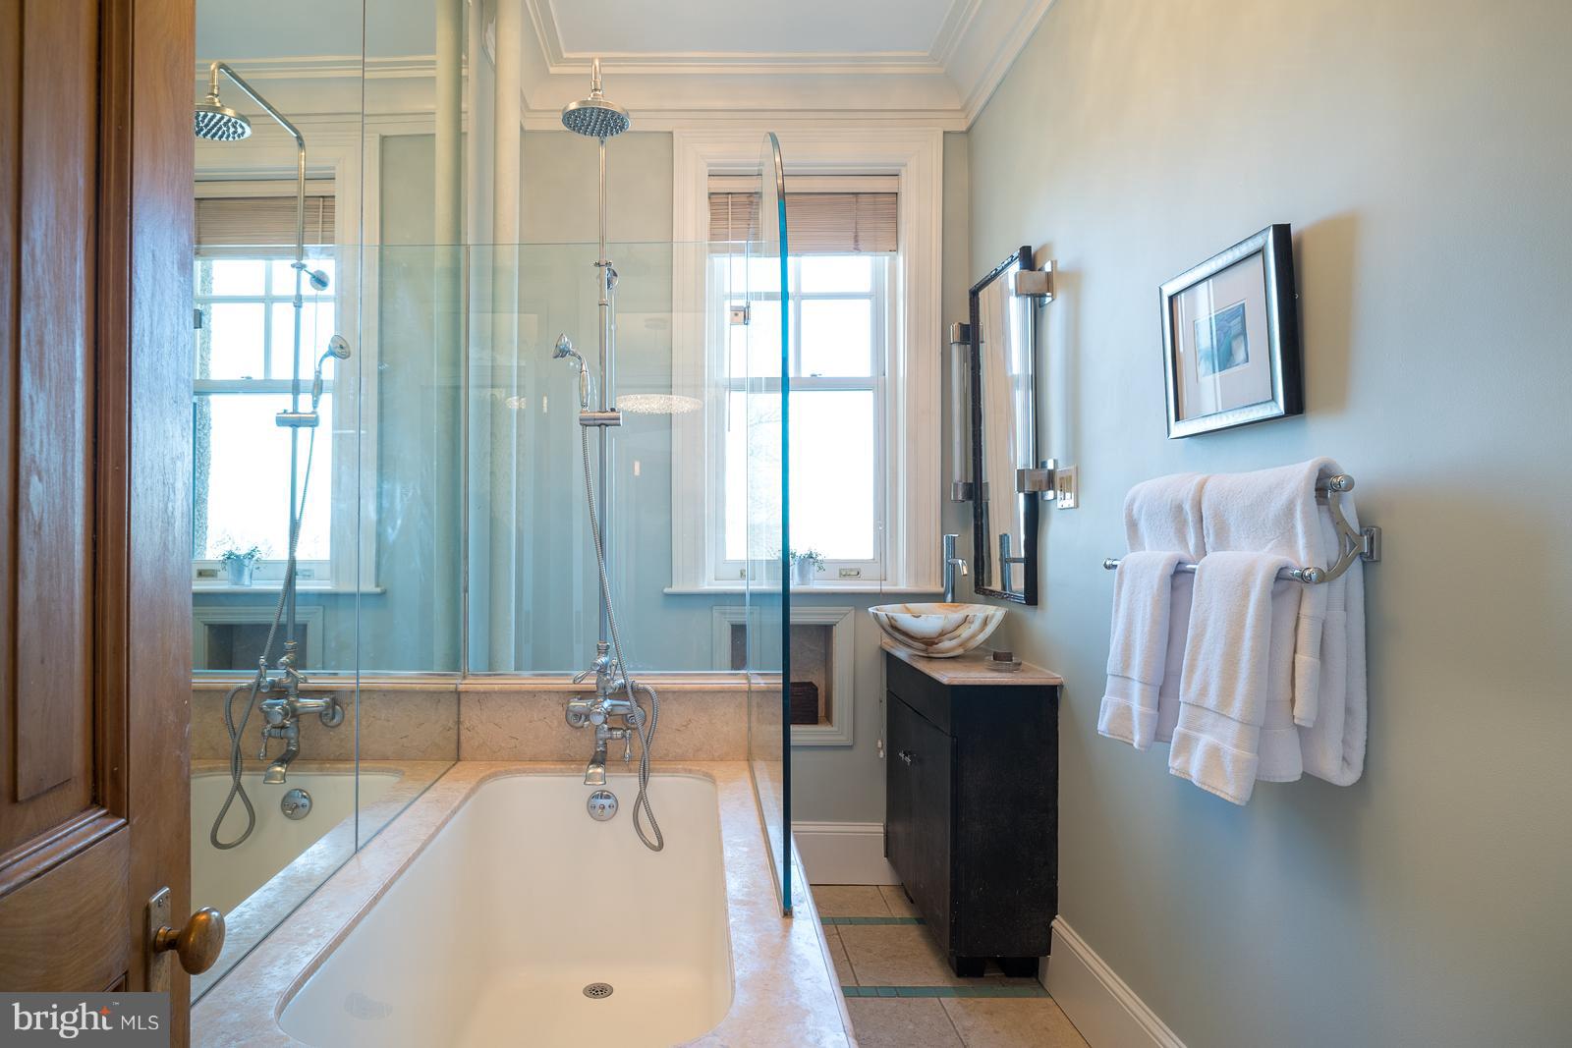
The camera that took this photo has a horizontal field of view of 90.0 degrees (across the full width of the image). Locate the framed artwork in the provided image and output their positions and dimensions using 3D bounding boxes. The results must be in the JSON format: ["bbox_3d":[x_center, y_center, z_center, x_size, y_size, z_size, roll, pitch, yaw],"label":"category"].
[{"bbox_3d":[0.781,-0.321,1.404,0.033,0.302,0.311,-4,0,-7],"label":"framed artwork"}]

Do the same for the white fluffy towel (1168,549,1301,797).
[{"bbox_3d":[0.704,0.231,1.240,0.087,0.374,0.205,0,-1,-7],"label":"white fluffy towel"}]

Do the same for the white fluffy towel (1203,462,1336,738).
[{"bbox_3d":[0.740,0.108,1.230,0.113,0.410,0.236,0,-1,-7],"label":"white fluffy towel"}]

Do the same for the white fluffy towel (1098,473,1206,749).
[{"bbox_3d":[0.707,0.169,1.476,0.133,0.523,0.251,0,-1,-7],"label":"white fluffy towel"}]

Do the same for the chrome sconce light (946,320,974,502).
[{"bbox_3d":[0.610,-0.375,2.624,0.113,0.615,0.074,0,-1,-7],"label":"chrome sconce light"}]

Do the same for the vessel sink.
[{"bbox_3d":[0.481,0.344,2.470,0.436,0.145,0.436,0,-1,-7],"label":"vessel sink"}]

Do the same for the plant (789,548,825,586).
[{"bbox_3d":[0.064,0.149,2.747,0.154,0.138,0.133,0,-1,0],"label":"plant"}]

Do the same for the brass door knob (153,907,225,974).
[{"bbox_3d":[-0.553,0.387,0.730,0.051,0.055,0.054,0,-1,-12],"label":"brass door knob"}]

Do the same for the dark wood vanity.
[{"bbox_3d":[0.538,0.825,2.439,0.302,0.820,0.666,0,-1,-7],"label":"dark wood vanity"}]

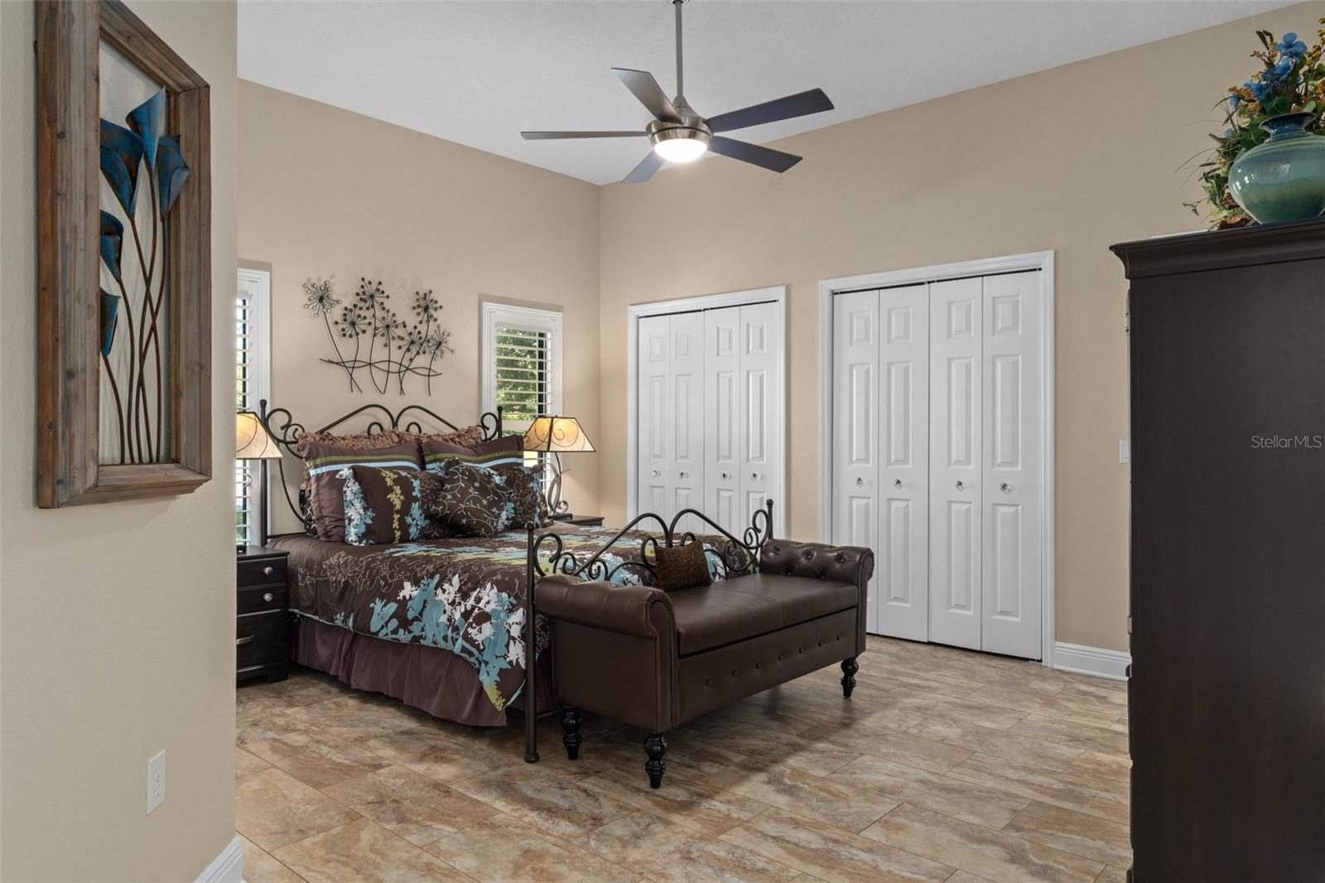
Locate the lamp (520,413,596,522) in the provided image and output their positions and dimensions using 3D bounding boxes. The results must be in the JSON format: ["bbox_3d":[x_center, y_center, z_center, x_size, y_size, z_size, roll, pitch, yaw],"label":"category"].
[{"bbox_3d":[-0.700,0.155,5.480,0.320,0.690,0.460,0,1,40],"label":"lamp"}]

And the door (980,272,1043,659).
[{"bbox_3d":[1.840,0.127,4.270,0.305,2.000,0.040,0,1,41],"label":"door"}]

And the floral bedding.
[{"bbox_3d":[-0.800,0.747,4.240,2.080,0.520,1.570,0,1,40],"label":"floral bedding"}]

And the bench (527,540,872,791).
[{"bbox_3d":[0.258,0.809,3.306,0.513,0.680,1.554,0,0,42],"label":"bench"}]

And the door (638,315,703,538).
[{"bbox_3d":[0.067,0.117,5.698,0.584,2.007,0.036,0,0,39],"label":"door"}]

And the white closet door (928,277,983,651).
[{"bbox_3d":[1.620,0.123,4.461,0.295,2.007,0.036,0,0,39],"label":"white closet door"}]

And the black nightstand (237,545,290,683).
[{"bbox_3d":[-2.130,0.840,3.880,0.430,0.620,0.500,0,1,40],"label":"black nightstand"}]

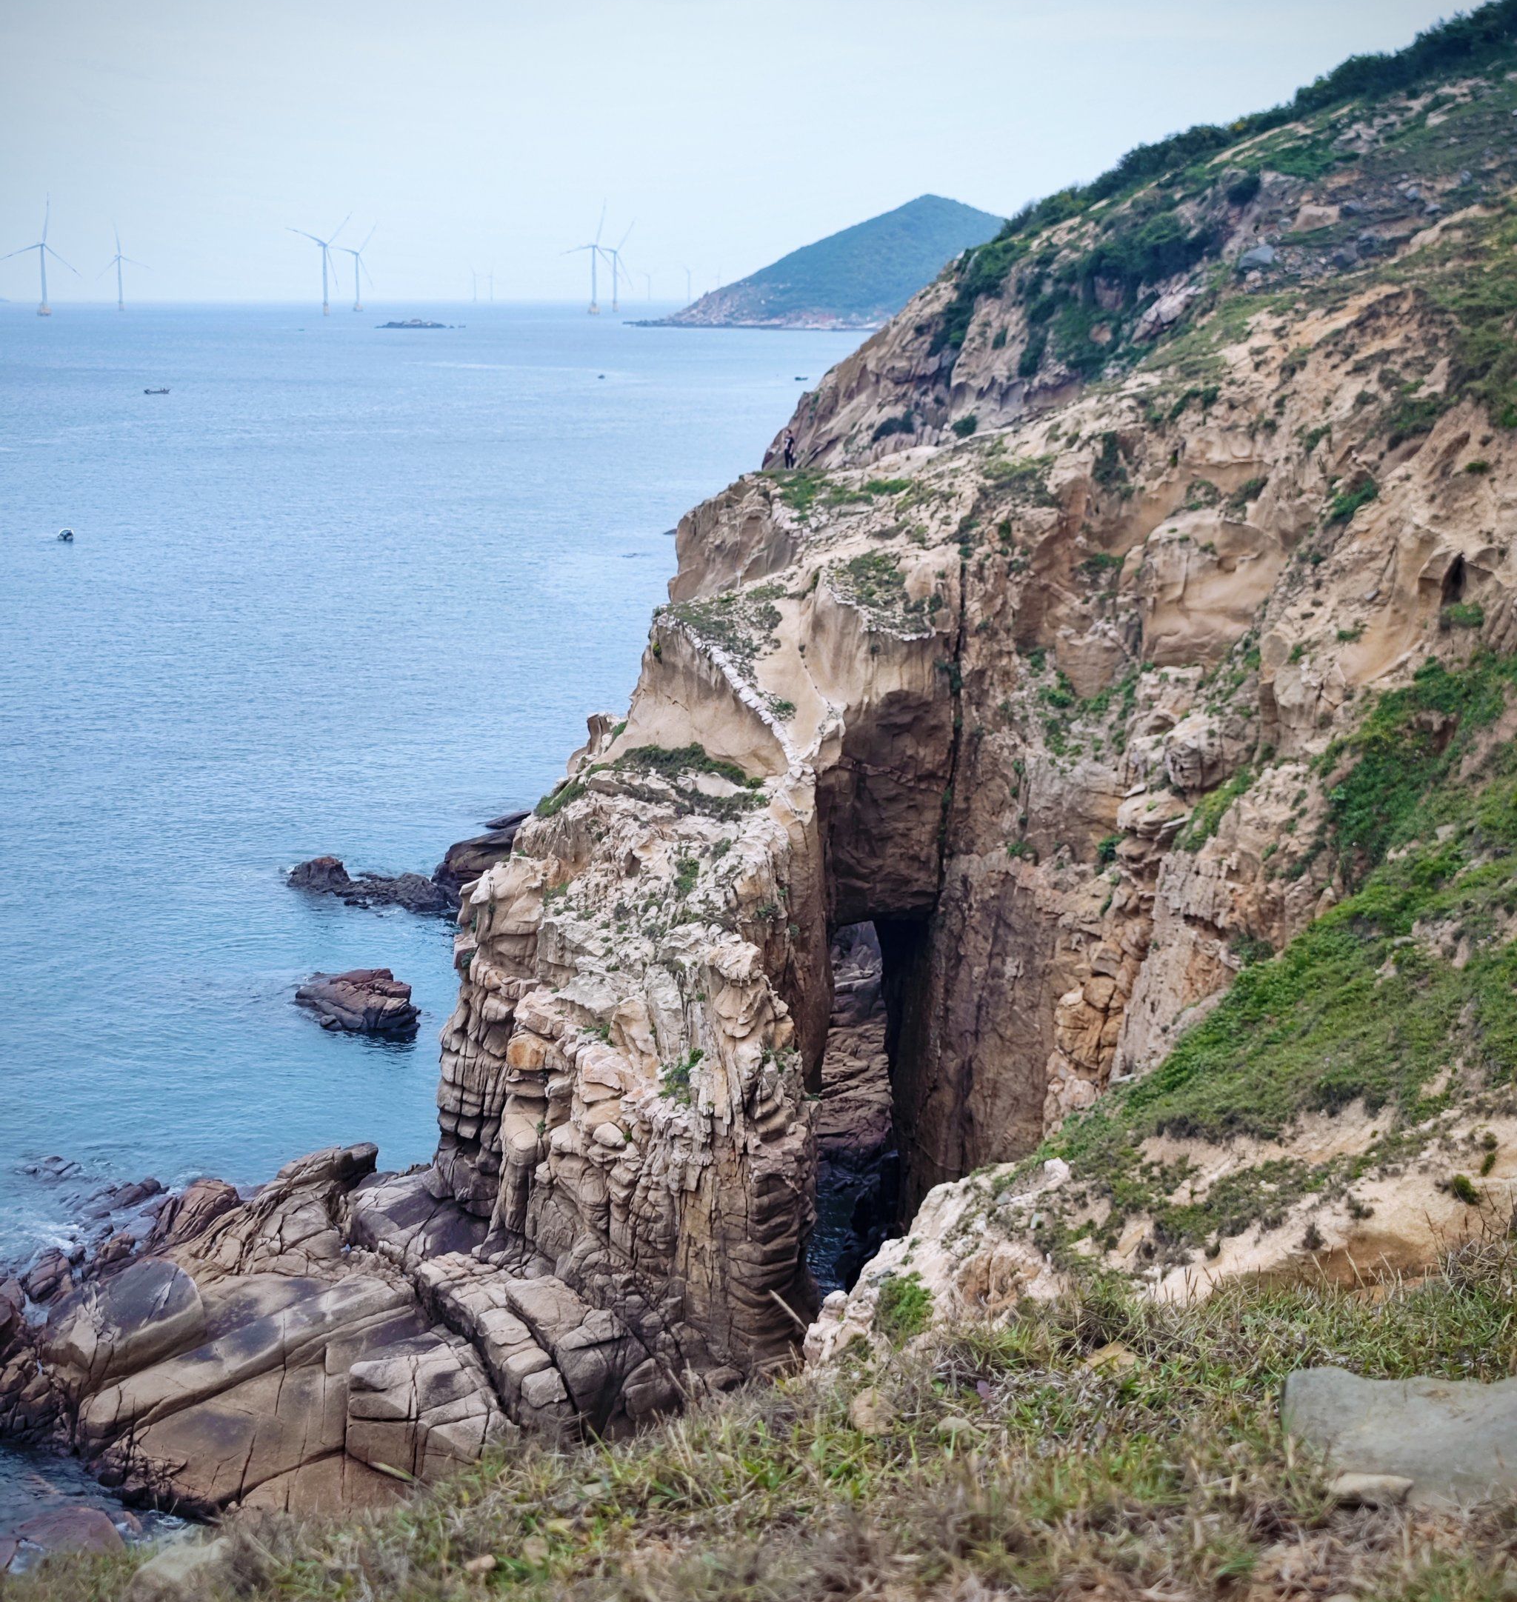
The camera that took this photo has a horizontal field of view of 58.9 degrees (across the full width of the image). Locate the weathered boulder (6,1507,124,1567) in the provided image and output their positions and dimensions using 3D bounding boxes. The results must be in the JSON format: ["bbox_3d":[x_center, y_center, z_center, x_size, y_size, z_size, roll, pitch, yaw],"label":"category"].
[{"bbox_3d":[-14.600,15.661,28.609,2.300,0.800,1.400,-1,21,-2],"label":"weathered boulder"}]

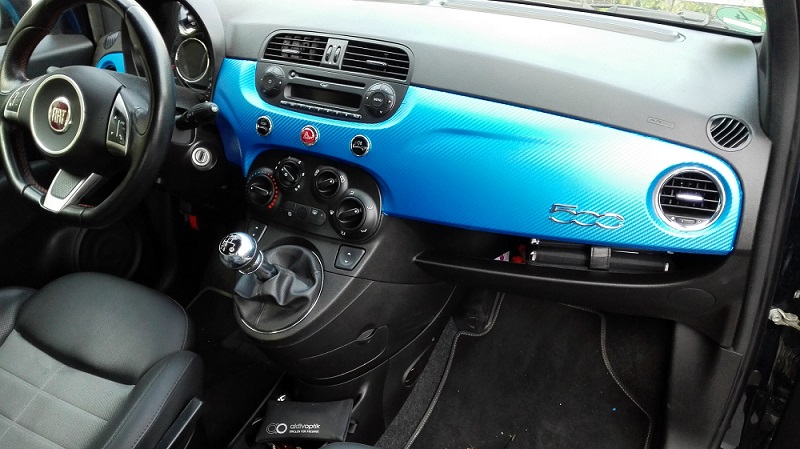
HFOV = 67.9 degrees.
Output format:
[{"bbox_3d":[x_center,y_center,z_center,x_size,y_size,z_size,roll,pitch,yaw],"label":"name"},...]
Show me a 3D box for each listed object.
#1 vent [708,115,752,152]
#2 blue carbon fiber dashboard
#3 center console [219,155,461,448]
[{"bbox_3d":[0.424,-0.115,0.772,0.058,0.025,0.058,1,69,2],"label":"vent"},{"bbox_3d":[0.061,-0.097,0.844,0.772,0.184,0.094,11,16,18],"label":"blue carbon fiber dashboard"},{"bbox_3d":[-0.121,0.112,1.021,0.280,0.500,0.370,14,35,21],"label":"center console"}]

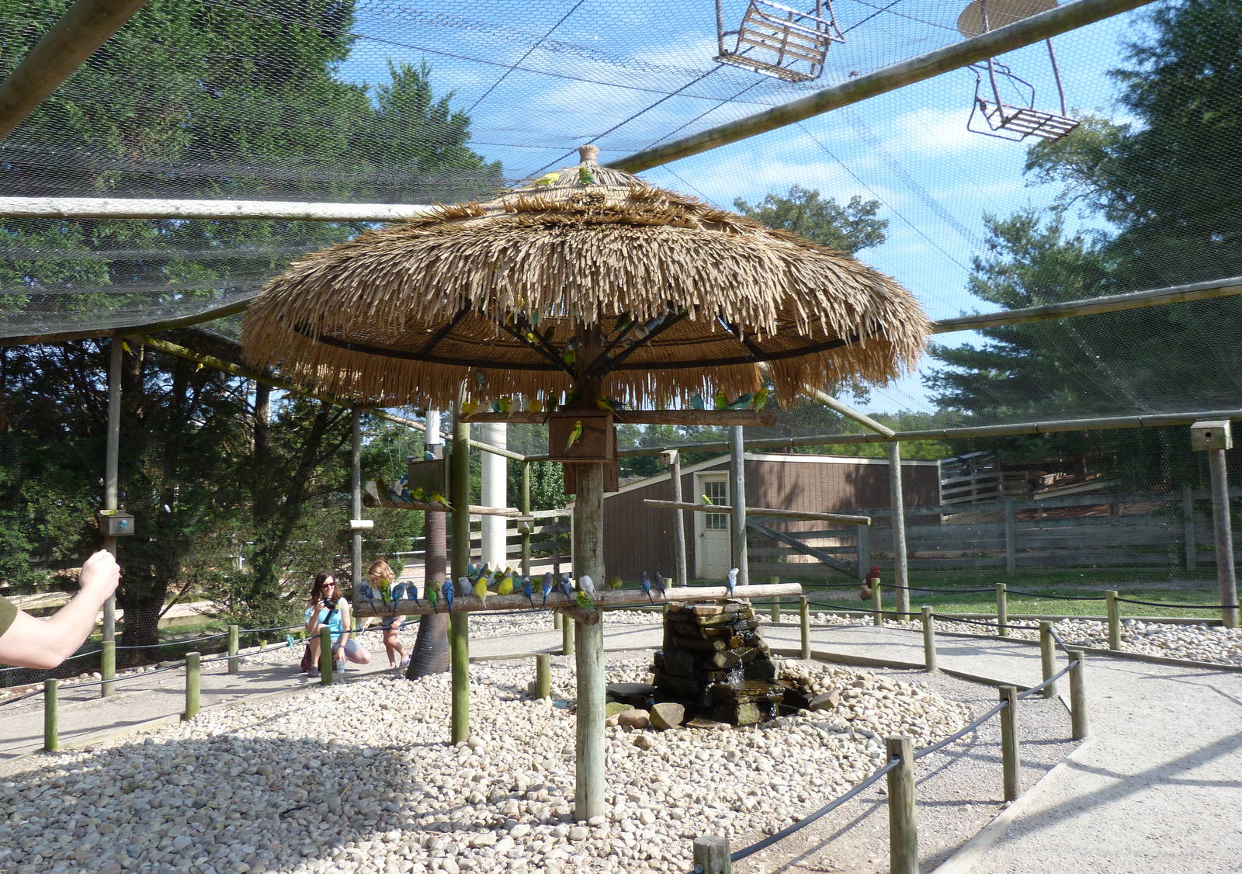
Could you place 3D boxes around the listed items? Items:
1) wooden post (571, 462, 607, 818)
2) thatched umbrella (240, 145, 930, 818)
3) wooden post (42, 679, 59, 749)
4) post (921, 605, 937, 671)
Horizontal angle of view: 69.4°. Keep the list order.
[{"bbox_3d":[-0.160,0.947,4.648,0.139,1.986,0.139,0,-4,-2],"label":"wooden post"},{"bbox_3d":[-0.197,0.183,4.730,3.362,3.524,3.362,-1,-5,-2],"label":"thatched umbrella"},{"bbox_3d":[-3.956,1.934,6.231,0.091,0.469,0.091,0,-5,-32],"label":"wooden post"},{"bbox_3d":[2.832,1.841,8.222,0.093,0.579,0.093,-4,-5,18],"label":"post"}]

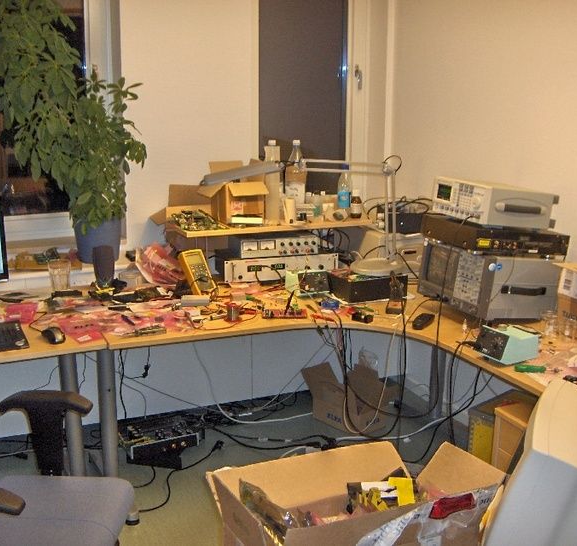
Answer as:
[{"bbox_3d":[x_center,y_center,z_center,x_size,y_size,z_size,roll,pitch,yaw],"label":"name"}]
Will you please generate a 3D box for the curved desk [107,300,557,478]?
[{"bbox_3d":[0.298,0.510,2.676,1.705,0.730,1.770,-5,14,-22],"label":"curved desk"}]

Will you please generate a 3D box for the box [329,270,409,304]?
[{"bbox_3d":[0.281,0.036,2.931,0.230,0.082,0.195,-5,14,-22],"label":"box"}]

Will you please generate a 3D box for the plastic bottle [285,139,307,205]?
[{"bbox_3d":[0.034,-0.381,3.361,0.088,0.325,0.088,0,13,1],"label":"plastic bottle"}]

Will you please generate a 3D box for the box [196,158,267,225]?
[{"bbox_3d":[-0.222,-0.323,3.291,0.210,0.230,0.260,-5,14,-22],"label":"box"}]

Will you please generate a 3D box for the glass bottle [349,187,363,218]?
[{"bbox_3d":[0.290,-0.292,3.452,0.045,0.116,0.045,1,13,5],"label":"glass bottle"}]

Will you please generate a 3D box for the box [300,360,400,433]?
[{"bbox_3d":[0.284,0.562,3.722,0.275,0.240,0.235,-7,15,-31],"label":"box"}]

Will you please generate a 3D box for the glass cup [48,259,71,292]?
[{"bbox_3d":[-0.827,0.010,2.947,0.085,0.118,0.085,-5,14,-22],"label":"glass cup"}]

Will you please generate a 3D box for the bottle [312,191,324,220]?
[{"bbox_3d":[0.128,-0.281,3.390,0.050,0.108,0.050,-5,14,-22],"label":"bottle"}]

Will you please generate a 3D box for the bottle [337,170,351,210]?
[{"bbox_3d":[0.243,-0.357,3.504,0.061,0.219,0.061,1,13,4],"label":"bottle"}]

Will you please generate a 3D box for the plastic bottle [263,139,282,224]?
[{"bbox_3d":[-0.061,-0.361,3.254,0.064,0.331,0.068,0,13,-1],"label":"plastic bottle"}]

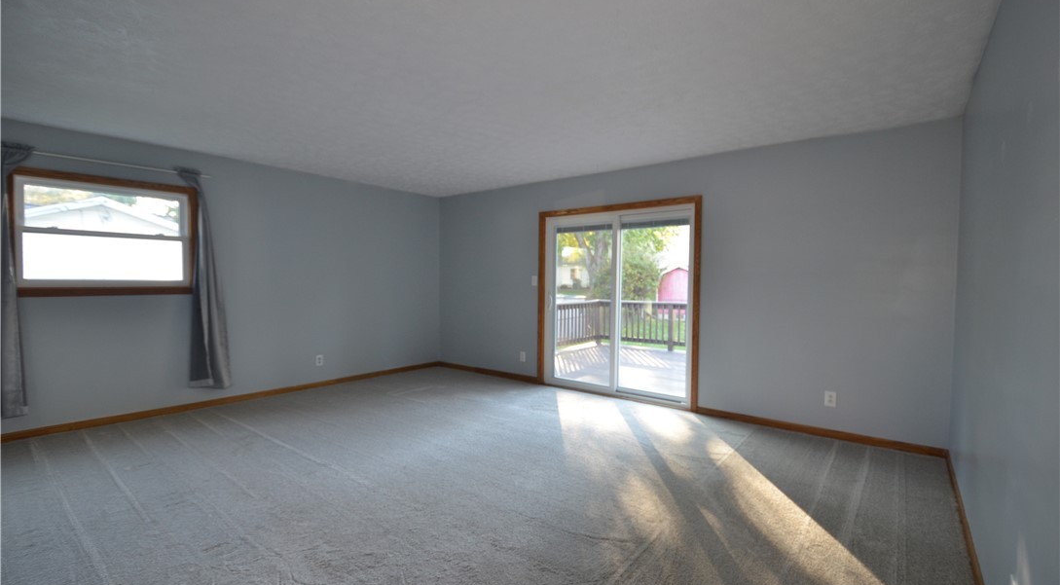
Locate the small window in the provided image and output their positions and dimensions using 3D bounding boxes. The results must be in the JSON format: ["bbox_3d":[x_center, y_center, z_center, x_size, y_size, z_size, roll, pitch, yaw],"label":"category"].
[{"bbox_3d":[-3.715,-0.490,3.945,0.100,1.040,1.250,2,2,40],"label":"small window"}]

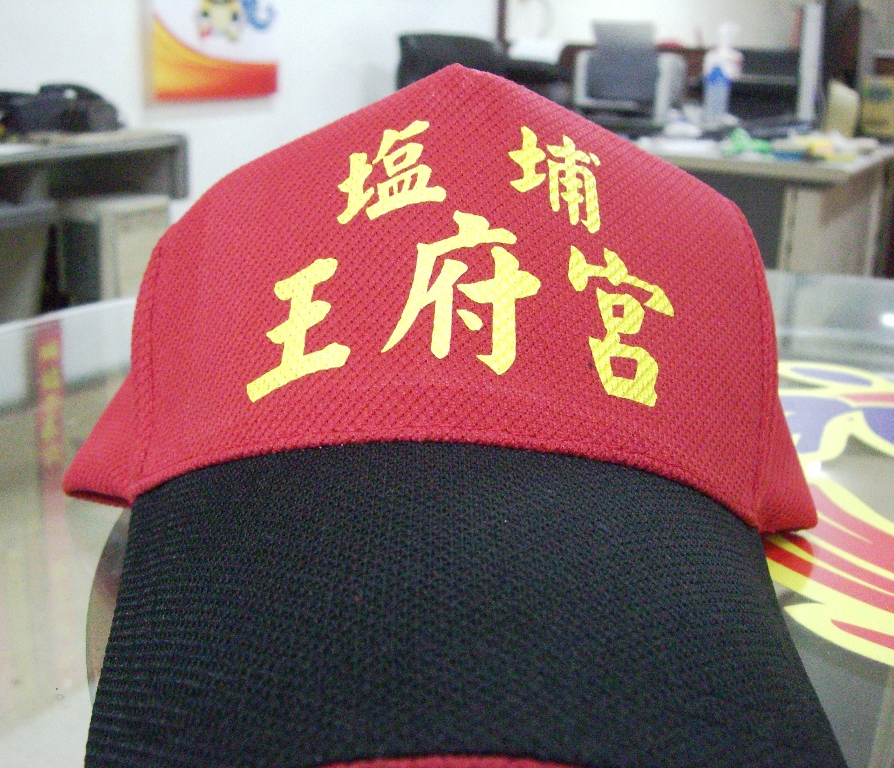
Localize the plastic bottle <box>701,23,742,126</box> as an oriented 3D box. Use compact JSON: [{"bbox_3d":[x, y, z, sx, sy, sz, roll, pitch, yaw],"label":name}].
[{"bbox_3d":[0.816,-0.915,3.327,0.098,0.290,0.082,12,20,30],"label":"plastic bottle"}]

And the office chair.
[{"bbox_3d":[-0.008,-0.784,4.158,0.600,0.979,0.600,2,18,3],"label":"office chair"}]

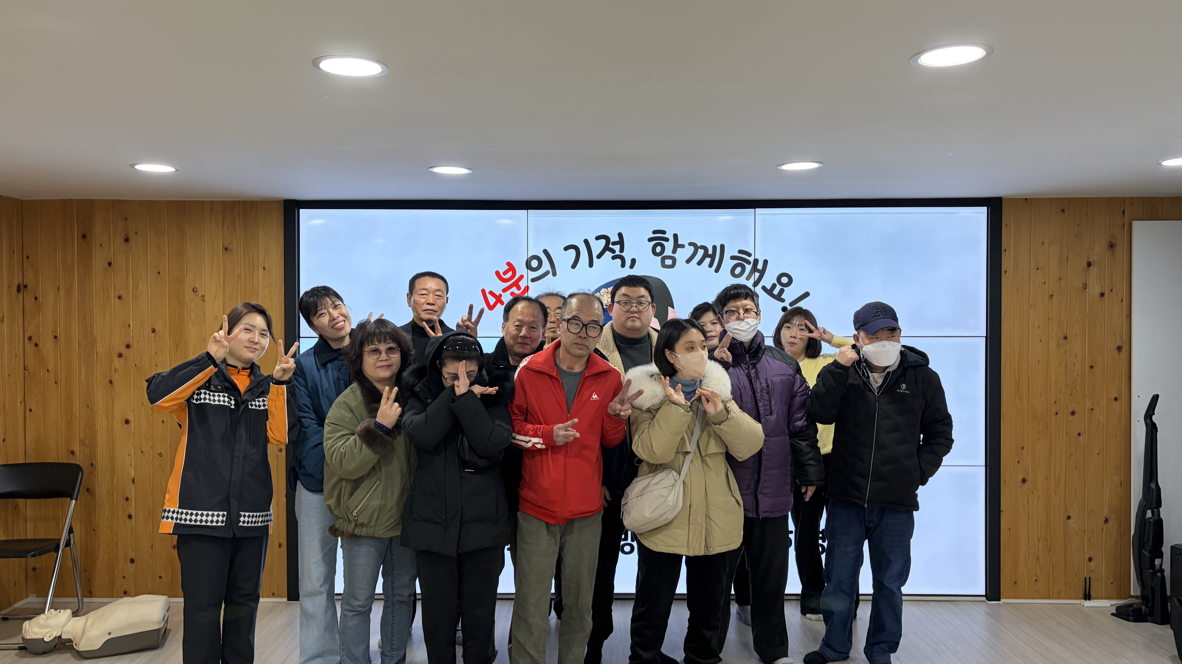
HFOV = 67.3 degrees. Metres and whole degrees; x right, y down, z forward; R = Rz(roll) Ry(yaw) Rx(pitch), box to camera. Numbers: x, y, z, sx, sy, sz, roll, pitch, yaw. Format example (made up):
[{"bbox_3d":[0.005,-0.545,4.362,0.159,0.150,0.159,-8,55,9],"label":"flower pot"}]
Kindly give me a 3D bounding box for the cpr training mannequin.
[{"bbox_3d":[-2.277,1.344,4.106,0.600,0.197,0.365,-1,1,-24],"label":"cpr training mannequin"}]

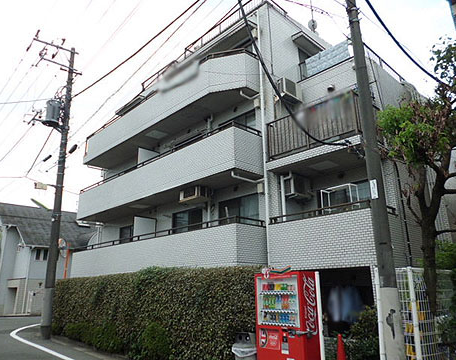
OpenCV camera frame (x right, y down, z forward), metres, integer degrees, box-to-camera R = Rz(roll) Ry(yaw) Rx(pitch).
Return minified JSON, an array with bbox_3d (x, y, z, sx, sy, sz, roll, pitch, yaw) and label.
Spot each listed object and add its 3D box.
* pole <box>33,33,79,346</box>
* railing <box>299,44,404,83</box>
[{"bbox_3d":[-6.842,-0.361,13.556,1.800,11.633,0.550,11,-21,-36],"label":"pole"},{"bbox_3d":[4.036,-3.173,11.574,3.300,0.640,1.900,15,-23,-42],"label":"railing"}]

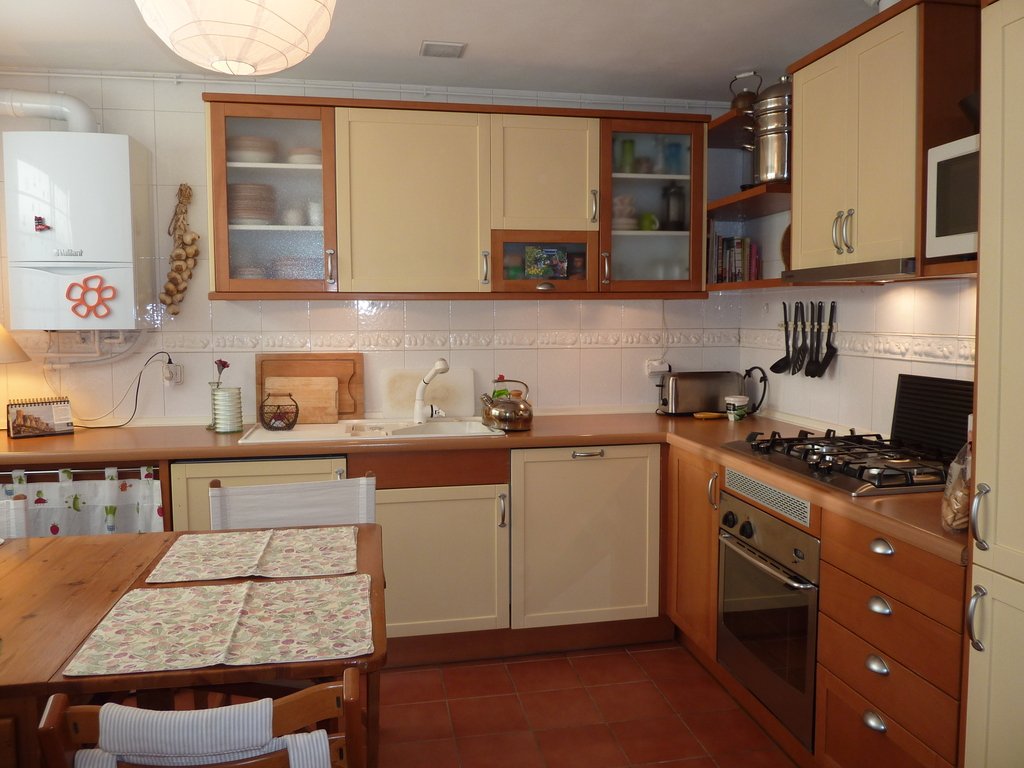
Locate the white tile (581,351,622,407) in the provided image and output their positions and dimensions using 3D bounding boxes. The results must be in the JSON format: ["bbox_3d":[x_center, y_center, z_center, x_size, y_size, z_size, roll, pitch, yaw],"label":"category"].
[{"bbox_3d":[0.418,-0.033,3.461,0.200,0.268,0.012,-1,4,-10],"label":"white tile"}]

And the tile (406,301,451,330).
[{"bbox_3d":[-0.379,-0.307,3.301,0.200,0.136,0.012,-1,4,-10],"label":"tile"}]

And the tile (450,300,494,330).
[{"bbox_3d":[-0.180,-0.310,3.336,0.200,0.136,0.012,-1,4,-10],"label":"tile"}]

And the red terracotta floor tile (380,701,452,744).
[{"bbox_3d":[-0.326,1.115,2.425,0.245,0.012,0.245,-1,4,-10],"label":"red terracotta floor tile"}]

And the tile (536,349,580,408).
[{"bbox_3d":[0.219,-0.029,3.426,0.200,0.268,0.012,-1,4,-10],"label":"tile"}]

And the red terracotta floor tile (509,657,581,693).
[{"bbox_3d":[0.120,1.097,2.769,0.245,0.012,0.245,-1,4,-10],"label":"red terracotta floor tile"}]

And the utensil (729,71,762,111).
[{"bbox_3d":[0.984,-1.206,3.099,0.155,0.195,0.130,2,5,37],"label":"utensil"}]

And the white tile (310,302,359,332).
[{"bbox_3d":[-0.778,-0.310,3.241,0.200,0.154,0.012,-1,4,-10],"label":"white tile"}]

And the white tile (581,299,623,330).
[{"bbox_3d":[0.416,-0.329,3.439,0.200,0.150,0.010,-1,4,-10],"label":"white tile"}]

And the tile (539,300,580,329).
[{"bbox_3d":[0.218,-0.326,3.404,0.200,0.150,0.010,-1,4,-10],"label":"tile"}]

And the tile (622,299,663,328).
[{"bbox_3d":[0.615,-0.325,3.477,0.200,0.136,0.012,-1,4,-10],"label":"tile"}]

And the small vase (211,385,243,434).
[{"bbox_3d":[-1.120,0.106,2.914,0.110,0.172,0.110,-1,4,-10],"label":"small vase"}]

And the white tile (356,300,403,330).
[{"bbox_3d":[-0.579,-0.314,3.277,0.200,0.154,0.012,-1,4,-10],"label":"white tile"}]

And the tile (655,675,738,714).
[{"bbox_3d":[0.650,1.097,2.600,0.245,0.012,0.245,-1,4,-10],"label":"tile"}]

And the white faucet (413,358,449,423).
[{"bbox_3d":[-0.341,0.031,3.180,0.170,0.280,0.105,2,4,38],"label":"white faucet"}]

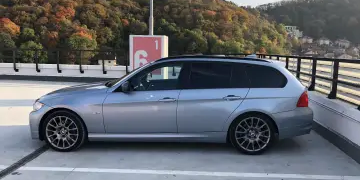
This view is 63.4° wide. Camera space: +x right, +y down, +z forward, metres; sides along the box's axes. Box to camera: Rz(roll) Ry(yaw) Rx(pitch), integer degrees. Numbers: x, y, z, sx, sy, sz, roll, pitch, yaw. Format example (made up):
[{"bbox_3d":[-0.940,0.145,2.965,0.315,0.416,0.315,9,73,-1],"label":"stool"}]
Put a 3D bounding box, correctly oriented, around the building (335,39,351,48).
[{"bbox_3d":[117.188,-33.534,210.000,11.000,6.200,9.000,3,8,24],"label":"building"}]

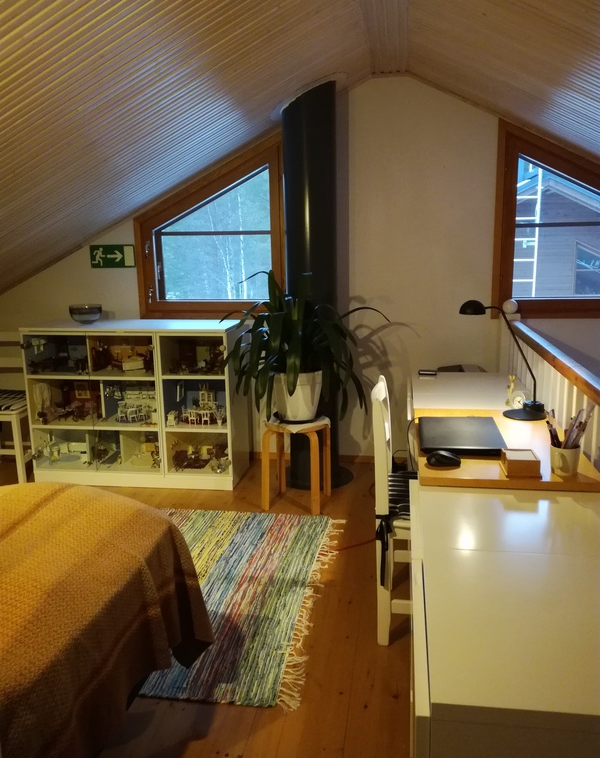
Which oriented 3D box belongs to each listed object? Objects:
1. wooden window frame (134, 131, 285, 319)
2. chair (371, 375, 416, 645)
[{"bbox_3d":[-0.548,-0.921,3.853,0.980,1.100,0.100,1,12,9],"label":"wooden window frame"},{"bbox_3d":[0.512,0.430,2.199,0.510,0.910,0.430,1,12,9],"label":"chair"}]

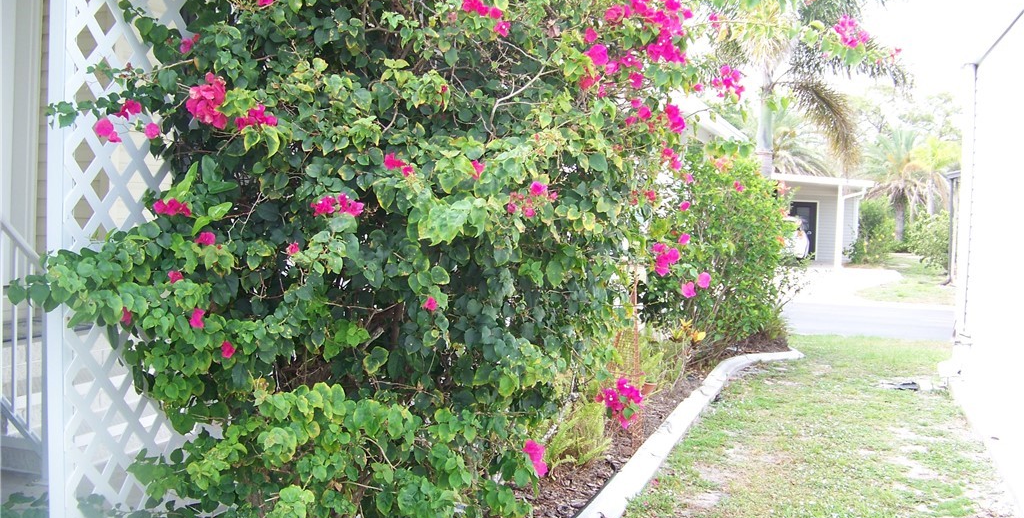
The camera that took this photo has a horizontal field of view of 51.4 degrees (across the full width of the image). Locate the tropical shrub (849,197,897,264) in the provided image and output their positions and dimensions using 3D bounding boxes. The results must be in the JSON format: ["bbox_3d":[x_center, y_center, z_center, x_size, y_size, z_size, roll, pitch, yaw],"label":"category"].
[{"bbox_3d":[11.171,-0.883,33.000,1.443,2.045,1.339,2,3,19],"label":"tropical shrub"}]

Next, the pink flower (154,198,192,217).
[{"bbox_3d":[-0.943,-0.143,2.950,0.102,0.055,0.055,0,3,-18],"label":"pink flower"}]

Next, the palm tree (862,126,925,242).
[{"bbox_3d":[15.125,-2.820,42.000,2.372,4.891,2.445,2,3,20],"label":"palm tree"}]

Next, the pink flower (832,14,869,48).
[{"bbox_3d":[1.371,-0.923,4.300,0.149,0.137,0.110,2,3,17],"label":"pink flower"}]

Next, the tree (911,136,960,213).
[{"bbox_3d":[15.546,-2.472,39.000,1.847,4.102,1.904,2,3,22],"label":"tree"}]

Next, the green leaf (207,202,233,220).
[{"bbox_3d":[-0.824,-0.137,3.000,0.071,0.051,0.040,0,3,-15],"label":"green leaf"}]

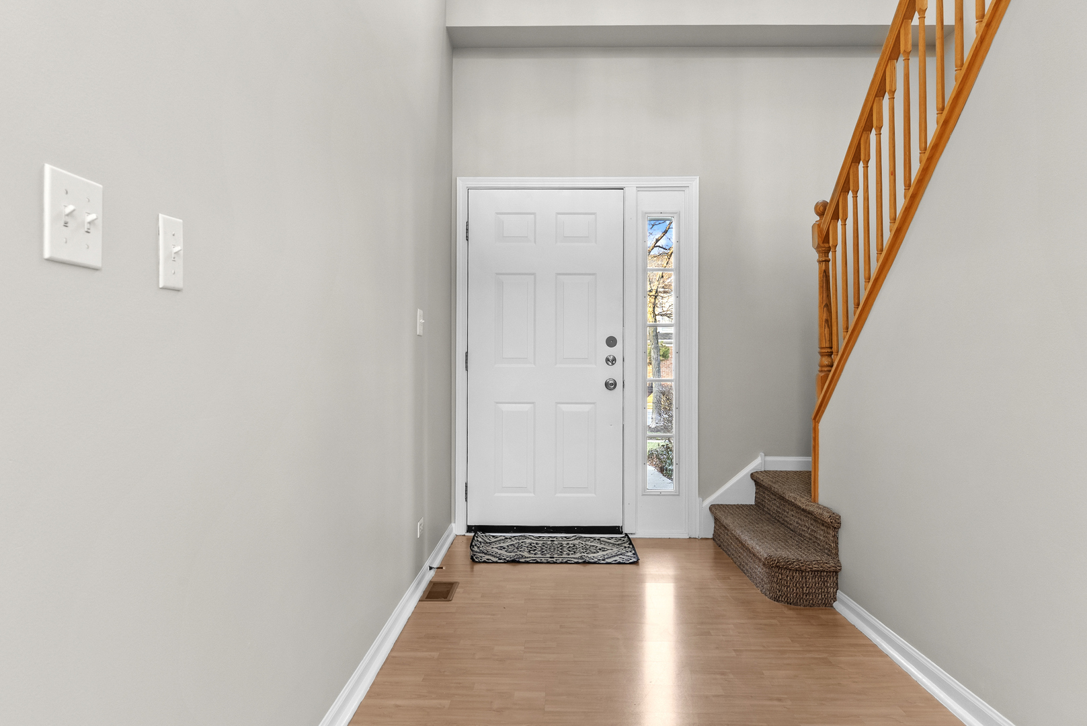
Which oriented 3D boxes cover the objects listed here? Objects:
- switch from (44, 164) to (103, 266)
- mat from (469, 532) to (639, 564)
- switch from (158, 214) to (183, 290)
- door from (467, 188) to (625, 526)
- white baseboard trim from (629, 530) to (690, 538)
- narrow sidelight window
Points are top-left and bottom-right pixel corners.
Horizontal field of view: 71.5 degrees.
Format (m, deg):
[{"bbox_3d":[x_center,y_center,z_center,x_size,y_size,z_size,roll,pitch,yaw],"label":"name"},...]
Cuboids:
[{"bbox_3d":[-0.596,-0.183,0.970,0.017,0.114,0.116,0,1,1],"label":"switch"},{"bbox_3d":[0.060,1.025,4.185,0.875,0.018,0.550,0,1,1],"label":"mat"},{"bbox_3d":[-0.591,-0.175,1.211,0.017,0.114,0.070,0,1,1],"label":"switch"},{"bbox_3d":[0.015,-0.016,4.479,0.914,2.010,0.045,0,1,1],"label":"door"},{"bbox_3d":[0.682,1.010,4.450,0.355,0.050,0.018,0,1,1],"label":"white baseboard trim"},{"bbox_3d":[0.690,-0.047,4.458,0.180,1.630,0.040,0,1,1],"label":"narrow sidelight window"}]

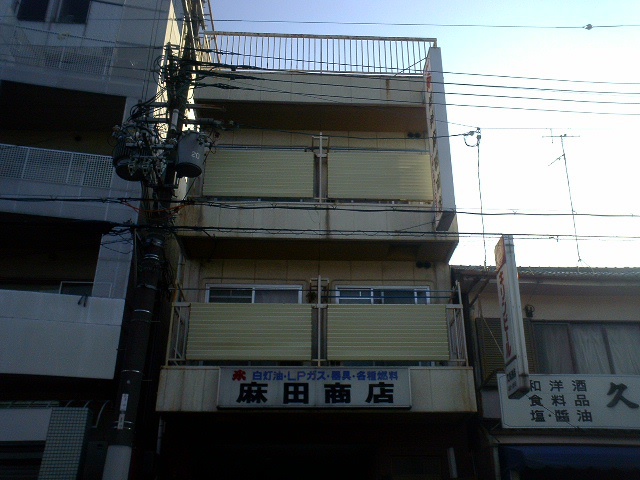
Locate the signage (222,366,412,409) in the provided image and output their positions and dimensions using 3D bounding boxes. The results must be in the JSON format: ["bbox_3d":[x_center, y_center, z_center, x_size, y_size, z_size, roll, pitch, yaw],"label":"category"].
[{"bbox_3d":[-0.073,2.187,9.552,2.826,0.601,0.150,1,-26,-2],"label":"signage"}]

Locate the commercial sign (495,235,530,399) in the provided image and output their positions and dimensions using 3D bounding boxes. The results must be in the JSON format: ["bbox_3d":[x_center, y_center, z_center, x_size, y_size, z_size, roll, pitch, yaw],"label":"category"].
[{"bbox_3d":[3.107,1.193,10.513,0.160,2.618,0.521,3,-28,-1],"label":"commercial sign"}]

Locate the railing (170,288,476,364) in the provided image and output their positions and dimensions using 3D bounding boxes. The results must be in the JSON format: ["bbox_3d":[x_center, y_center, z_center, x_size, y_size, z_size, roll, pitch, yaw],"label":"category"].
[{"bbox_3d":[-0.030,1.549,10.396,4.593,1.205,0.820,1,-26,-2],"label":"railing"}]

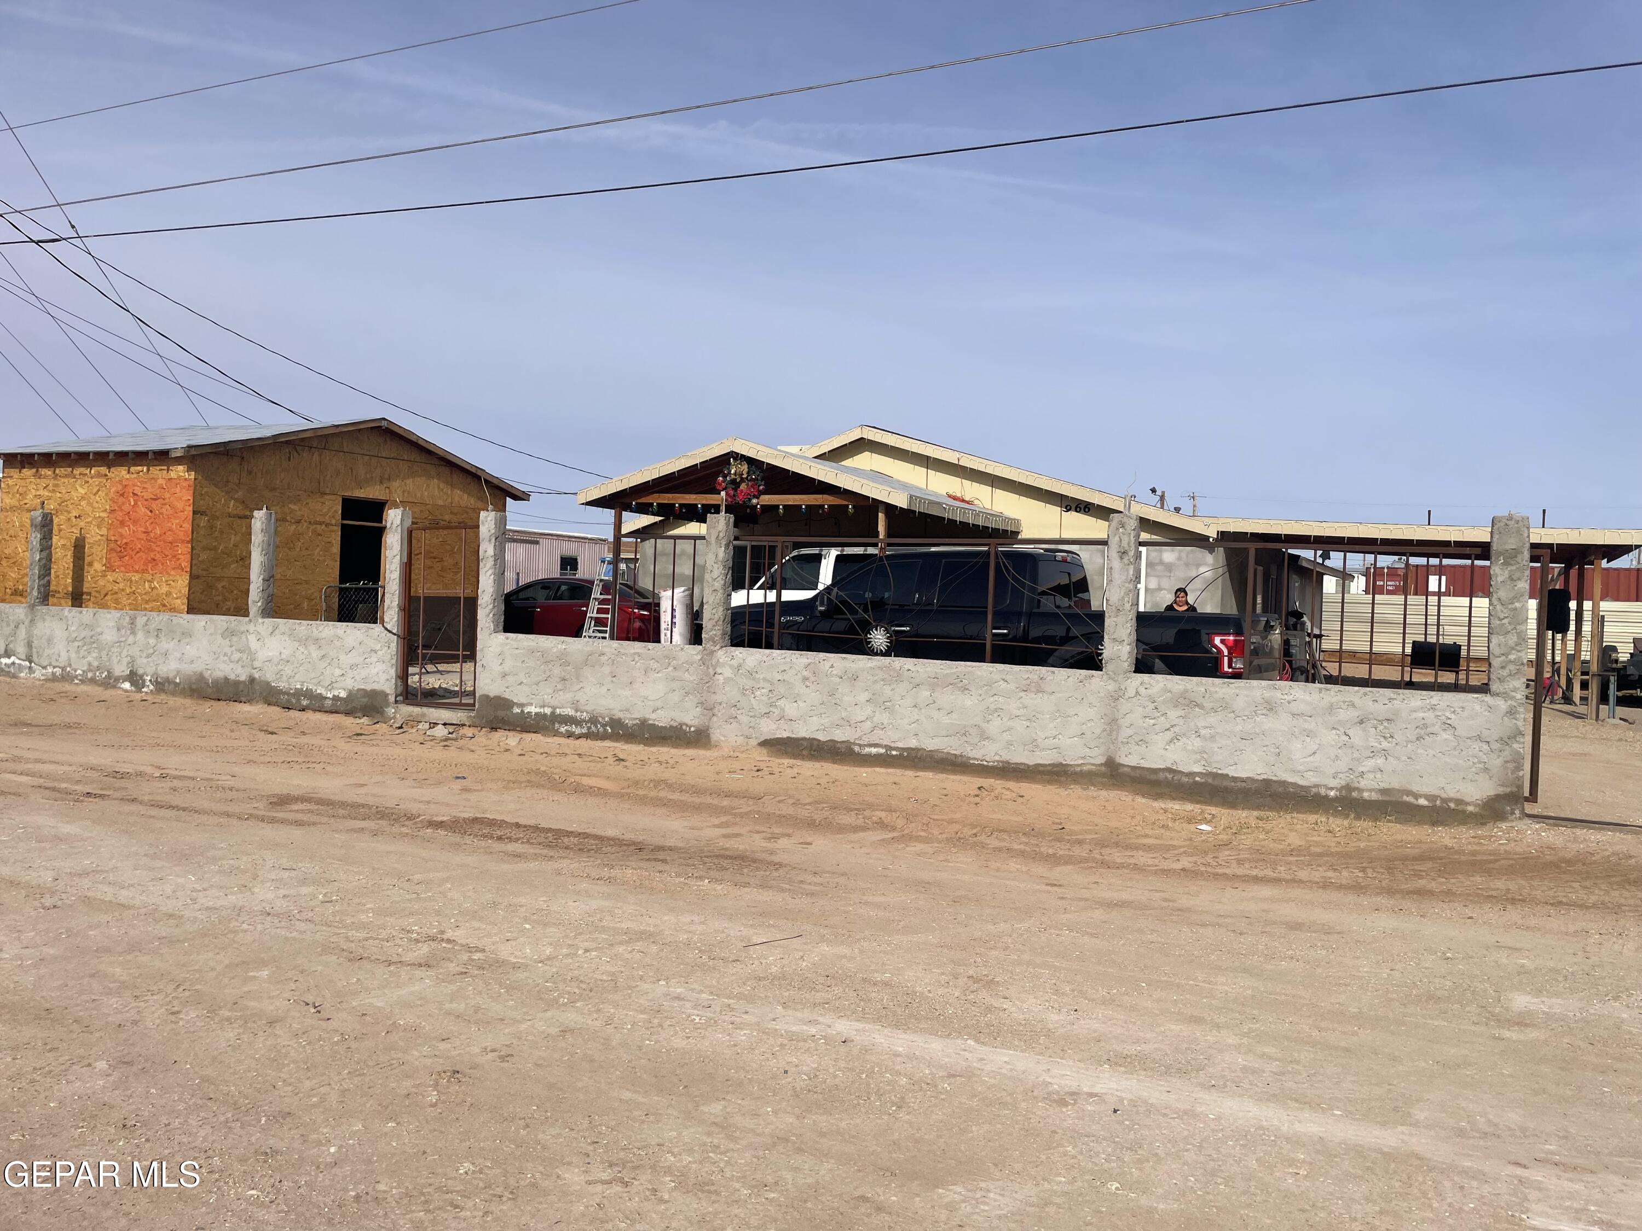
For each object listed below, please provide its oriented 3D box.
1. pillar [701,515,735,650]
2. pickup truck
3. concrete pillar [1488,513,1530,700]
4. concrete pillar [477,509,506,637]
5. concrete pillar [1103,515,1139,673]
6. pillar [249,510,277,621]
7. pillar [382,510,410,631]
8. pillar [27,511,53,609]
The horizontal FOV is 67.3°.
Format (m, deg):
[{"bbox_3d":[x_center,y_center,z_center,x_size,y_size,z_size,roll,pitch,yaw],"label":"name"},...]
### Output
[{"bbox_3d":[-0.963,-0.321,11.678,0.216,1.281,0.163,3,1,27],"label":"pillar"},{"bbox_3d":[1.506,0.366,12.518,5.870,1.950,2.100,3,1,28],"label":"pickup truck"},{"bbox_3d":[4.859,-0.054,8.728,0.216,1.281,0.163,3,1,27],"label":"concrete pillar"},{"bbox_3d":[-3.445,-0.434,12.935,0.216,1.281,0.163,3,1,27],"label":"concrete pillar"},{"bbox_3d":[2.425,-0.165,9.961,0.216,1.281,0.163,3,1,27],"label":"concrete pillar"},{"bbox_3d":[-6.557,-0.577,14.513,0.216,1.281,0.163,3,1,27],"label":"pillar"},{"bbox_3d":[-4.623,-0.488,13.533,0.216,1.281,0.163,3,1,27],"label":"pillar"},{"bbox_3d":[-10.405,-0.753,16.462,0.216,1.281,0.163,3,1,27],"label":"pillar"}]

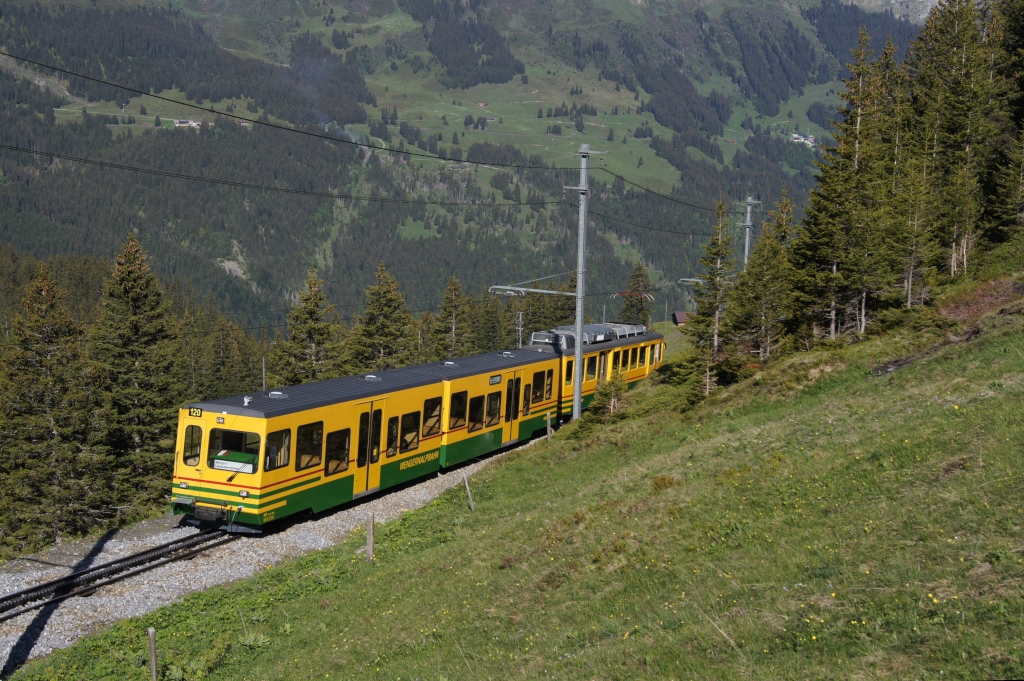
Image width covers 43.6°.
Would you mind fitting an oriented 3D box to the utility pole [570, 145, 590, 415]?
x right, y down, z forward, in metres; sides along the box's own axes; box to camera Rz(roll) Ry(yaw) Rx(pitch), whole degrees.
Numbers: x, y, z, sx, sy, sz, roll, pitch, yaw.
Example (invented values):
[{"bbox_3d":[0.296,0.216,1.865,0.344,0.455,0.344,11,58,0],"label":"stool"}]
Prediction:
[{"bbox_3d":[2.477,-1.968,45.912,0.310,10.030,0.310,5,11,20],"label":"utility pole"}]

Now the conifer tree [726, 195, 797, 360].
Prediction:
[{"bbox_3d":[11.987,-2.950,59.816,3.300,7.730,3.300,5,11,20],"label":"conifer tree"}]

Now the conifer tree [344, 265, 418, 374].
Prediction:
[{"bbox_3d":[-5.024,0.517,49.429,3.300,7.100,3.300,5,11,20],"label":"conifer tree"}]

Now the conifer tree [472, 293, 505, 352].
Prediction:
[{"bbox_3d":[-1.239,0.568,64.049,2.400,6.200,2.400,5,11,20],"label":"conifer tree"}]

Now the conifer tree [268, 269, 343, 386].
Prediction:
[{"bbox_3d":[-6.977,0.868,44.602,3.100,6.800,3.100,5,11,20],"label":"conifer tree"}]

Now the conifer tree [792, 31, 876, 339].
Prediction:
[{"bbox_3d":[15.018,-6.689,55.820,4.000,13.330,4.000,5,11,20],"label":"conifer tree"}]

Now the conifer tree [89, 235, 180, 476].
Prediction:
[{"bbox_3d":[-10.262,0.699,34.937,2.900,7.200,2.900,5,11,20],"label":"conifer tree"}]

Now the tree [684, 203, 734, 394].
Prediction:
[{"bbox_3d":[9.218,-2.418,56.806,2.600,7.840,2.600,5,11,20],"label":"tree"}]

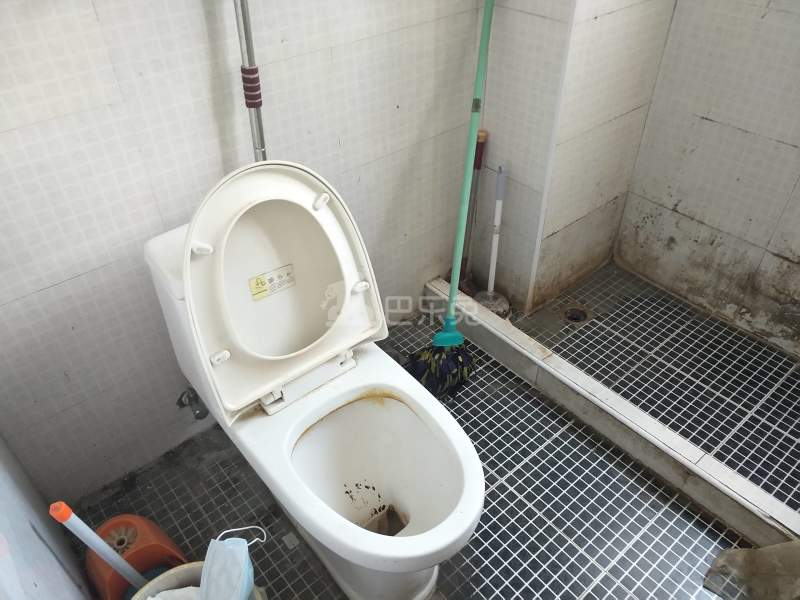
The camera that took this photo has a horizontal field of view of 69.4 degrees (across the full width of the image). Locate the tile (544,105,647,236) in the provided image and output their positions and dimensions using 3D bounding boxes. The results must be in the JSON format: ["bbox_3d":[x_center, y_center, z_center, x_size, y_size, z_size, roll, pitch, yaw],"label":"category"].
[{"bbox_3d":[0.587,-0.387,1.733,0.441,0.296,0.012,-28,45,-29],"label":"tile"}]

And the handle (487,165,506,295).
[{"bbox_3d":[0.296,-0.201,1.770,0.022,0.436,0.022,-24,40,-32],"label":"handle"}]

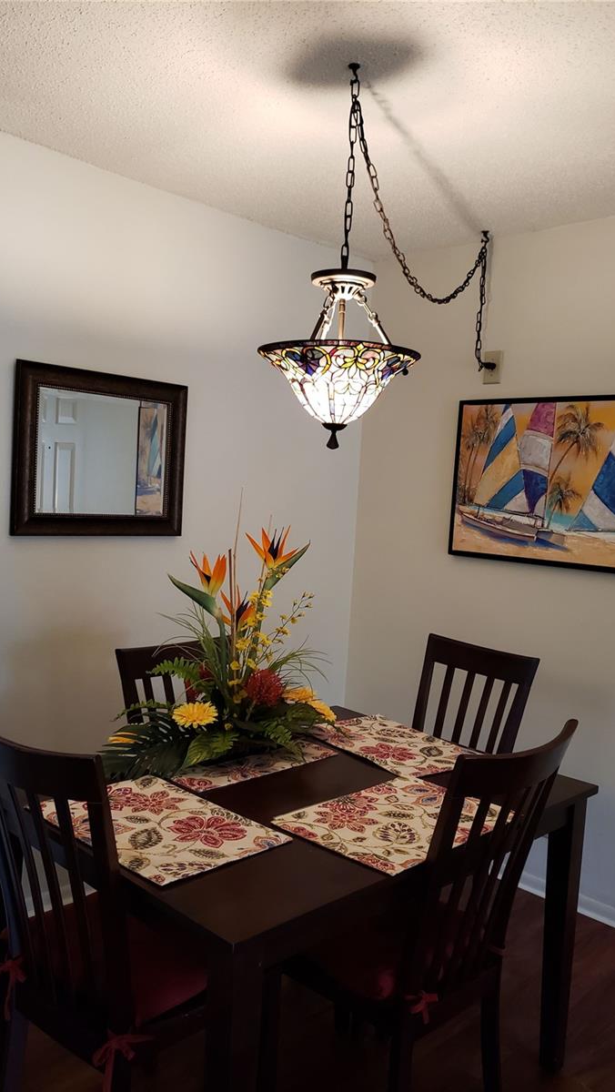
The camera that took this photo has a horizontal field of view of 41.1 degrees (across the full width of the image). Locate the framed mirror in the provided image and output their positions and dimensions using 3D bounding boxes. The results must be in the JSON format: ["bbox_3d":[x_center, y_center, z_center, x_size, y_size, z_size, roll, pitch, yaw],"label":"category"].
[{"bbox_3d":[-0.675,-0.302,2.748,0.030,0.540,0.631,7,5,44],"label":"framed mirror"}]

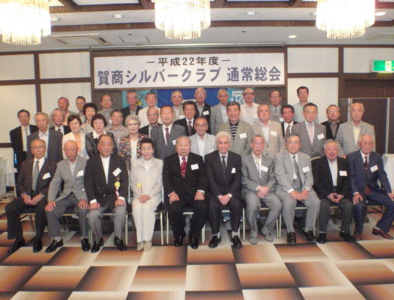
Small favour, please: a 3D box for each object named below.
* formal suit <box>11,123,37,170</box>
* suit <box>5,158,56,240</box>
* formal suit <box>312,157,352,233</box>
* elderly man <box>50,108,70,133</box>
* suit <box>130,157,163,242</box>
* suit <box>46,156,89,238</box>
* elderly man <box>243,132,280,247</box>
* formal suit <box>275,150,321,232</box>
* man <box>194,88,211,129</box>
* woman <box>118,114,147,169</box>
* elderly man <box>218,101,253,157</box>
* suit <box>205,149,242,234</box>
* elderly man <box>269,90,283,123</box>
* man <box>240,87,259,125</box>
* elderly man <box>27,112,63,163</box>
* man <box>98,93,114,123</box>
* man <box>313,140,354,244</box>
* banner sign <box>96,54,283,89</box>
[{"bbox_3d":[-2.706,0.274,5.255,0.490,1.380,0.290,-3,6,-15],"label":"formal suit"},{"bbox_3d":[-2.016,0.588,4.004,0.500,0.959,0.600,-2,6,-12],"label":"suit"},{"bbox_3d":[1.708,0.551,4.079,0.510,0.880,0.660,1,6,16],"label":"formal suit"},{"bbox_3d":[-2.142,0.193,5.063,0.500,1.671,0.300,-2,6,-12],"label":"elderly man"},{"bbox_3d":[-0.614,0.564,3.919,0.420,0.941,0.600,-2,6,-4],"label":"suit"},{"bbox_3d":[-1.590,0.565,4.024,0.503,0.939,0.620,-2,6,-9],"label":"suit"},{"bbox_3d":[0.796,0.446,4.098,0.500,1.260,0.760,-1,6,3],"label":"elderly man"},{"bbox_3d":[1.272,0.507,4.141,0.519,0.971,0.620,0,6,7],"label":"formal suit"},{"bbox_3d":[0.085,-0.163,5.214,0.480,1.664,0.290,-1,6,1],"label":"man"},{"bbox_3d":[-0.859,0.269,4.511,0.440,1.505,0.280,-2,6,-5],"label":"woman"},{"bbox_3d":[0.542,0.173,4.643,0.520,1.700,0.300,-1,6,3],"label":"elderly man"},{"bbox_3d":[0.326,0.500,3.999,0.470,0.959,0.580,-1,6,3],"label":"suit"},{"bbox_3d":[1.426,-0.211,5.759,0.480,1.660,0.300,0,6,8],"label":"elderly man"},{"bbox_3d":[0.865,-0.162,5.308,0.480,1.671,0.300,-1,6,5],"label":"man"},{"bbox_3d":[-2.069,0.265,4.513,0.490,1.566,0.290,-3,7,-12],"label":"elderly man"},{"bbox_3d":[-1.412,-0.093,5.226,0.480,1.588,0.290,-2,6,-7],"label":"man"},{"bbox_3d":[1.652,0.459,3.942,0.500,1.144,0.800,1,7,17],"label":"man"},{"bbox_3d":[-0.147,-1.477,6.124,3.568,0.607,0.050,-1,6,0],"label":"banner sign"}]

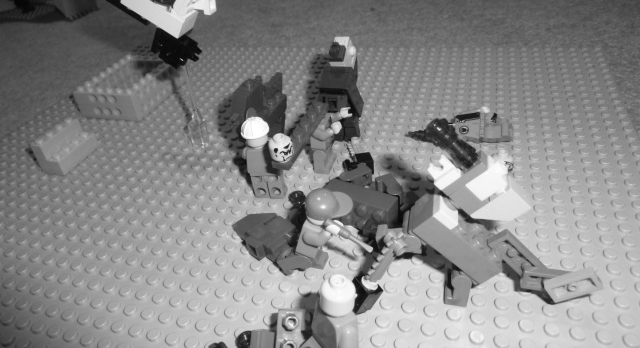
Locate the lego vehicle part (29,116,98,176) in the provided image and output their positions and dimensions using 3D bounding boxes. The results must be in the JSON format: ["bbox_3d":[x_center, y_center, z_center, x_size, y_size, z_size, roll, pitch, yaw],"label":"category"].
[{"bbox_3d":[-0.155,-0.018,0.280,0.017,0.021,0.033,5,38,18],"label":"lego vehicle part"}]

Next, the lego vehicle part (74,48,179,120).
[{"bbox_3d":[-0.140,-0.066,0.343,0.049,0.021,0.065,5,38,18],"label":"lego vehicle part"}]

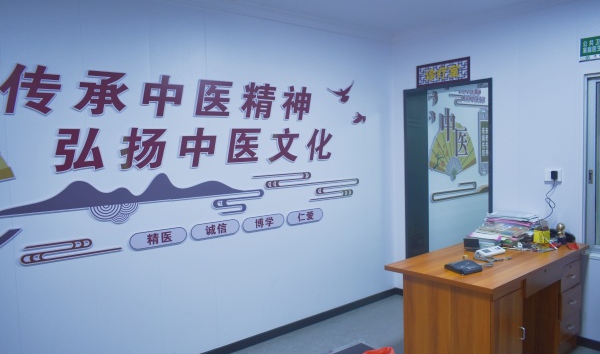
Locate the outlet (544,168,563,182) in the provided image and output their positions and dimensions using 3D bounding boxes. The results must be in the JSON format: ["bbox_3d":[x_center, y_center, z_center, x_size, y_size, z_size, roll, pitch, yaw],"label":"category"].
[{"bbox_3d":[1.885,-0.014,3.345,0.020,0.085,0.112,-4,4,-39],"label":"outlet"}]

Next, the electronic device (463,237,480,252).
[{"bbox_3d":[1.206,0.479,3.151,0.100,0.074,0.065,-1,4,16],"label":"electronic device"}]

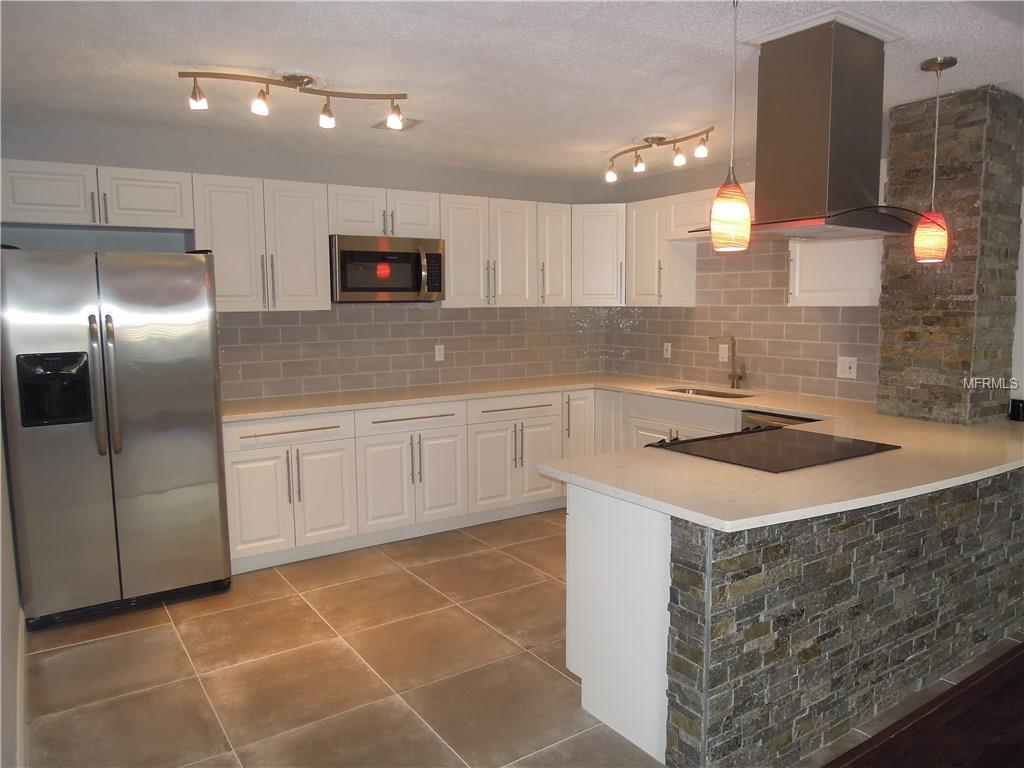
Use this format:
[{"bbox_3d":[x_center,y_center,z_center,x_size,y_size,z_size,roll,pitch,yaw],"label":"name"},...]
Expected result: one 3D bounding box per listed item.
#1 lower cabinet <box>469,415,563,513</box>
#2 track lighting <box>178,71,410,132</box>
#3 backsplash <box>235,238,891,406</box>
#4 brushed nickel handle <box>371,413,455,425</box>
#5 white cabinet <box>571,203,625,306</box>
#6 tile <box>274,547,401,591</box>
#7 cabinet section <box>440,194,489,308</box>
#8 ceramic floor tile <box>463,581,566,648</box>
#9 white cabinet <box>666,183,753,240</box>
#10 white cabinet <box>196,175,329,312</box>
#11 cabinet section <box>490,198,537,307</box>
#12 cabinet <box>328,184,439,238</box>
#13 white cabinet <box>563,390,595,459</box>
[{"bbox_3d":[-0.133,0.511,5.130,0.785,0.588,0.622,-5,7,-34],"label":"lower cabinet"},{"bbox_3d":[-0.923,-1.246,3.088,0.960,0.220,0.160,-3,6,-21],"label":"track lighting"},{"bbox_3d":[0.106,-0.396,4.135,3.238,1.010,2.385,-5,7,-34],"label":"backsplash"},{"bbox_3d":[-0.604,0.214,4.386,0.557,0.012,0.036,-5,7,-34],"label":"brushed nickel handle"},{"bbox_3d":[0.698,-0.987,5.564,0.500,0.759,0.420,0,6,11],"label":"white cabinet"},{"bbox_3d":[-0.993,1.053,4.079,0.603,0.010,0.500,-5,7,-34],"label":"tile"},{"bbox_3d":[-0.398,-0.910,4.973,0.377,0.757,0.320,-5,7,-32],"label":"cabinet section"},{"bbox_3d":[0.143,1.107,3.447,0.598,0.015,0.600,-5,7,-34],"label":"ceramic floor tile"},{"bbox_3d":[1.477,-1.119,4.617,0.329,0.297,0.955,-5,7,-34],"label":"white cabinet"},{"bbox_3d":[-1.522,-0.821,4.276,0.756,0.759,0.330,-5,7,-34],"label":"white cabinet"},{"bbox_3d":[-0.070,-0.937,5.181,0.402,0.757,0.320,-5,7,-32],"label":"cabinet section"},{"bbox_3d":[-0.886,-1.096,4.641,0.763,0.299,0.330,-5,7,-34],"label":"cabinet"},{"bbox_3d":[0.314,0.392,5.419,0.292,0.753,0.622,-5,7,-34],"label":"white cabinet"}]

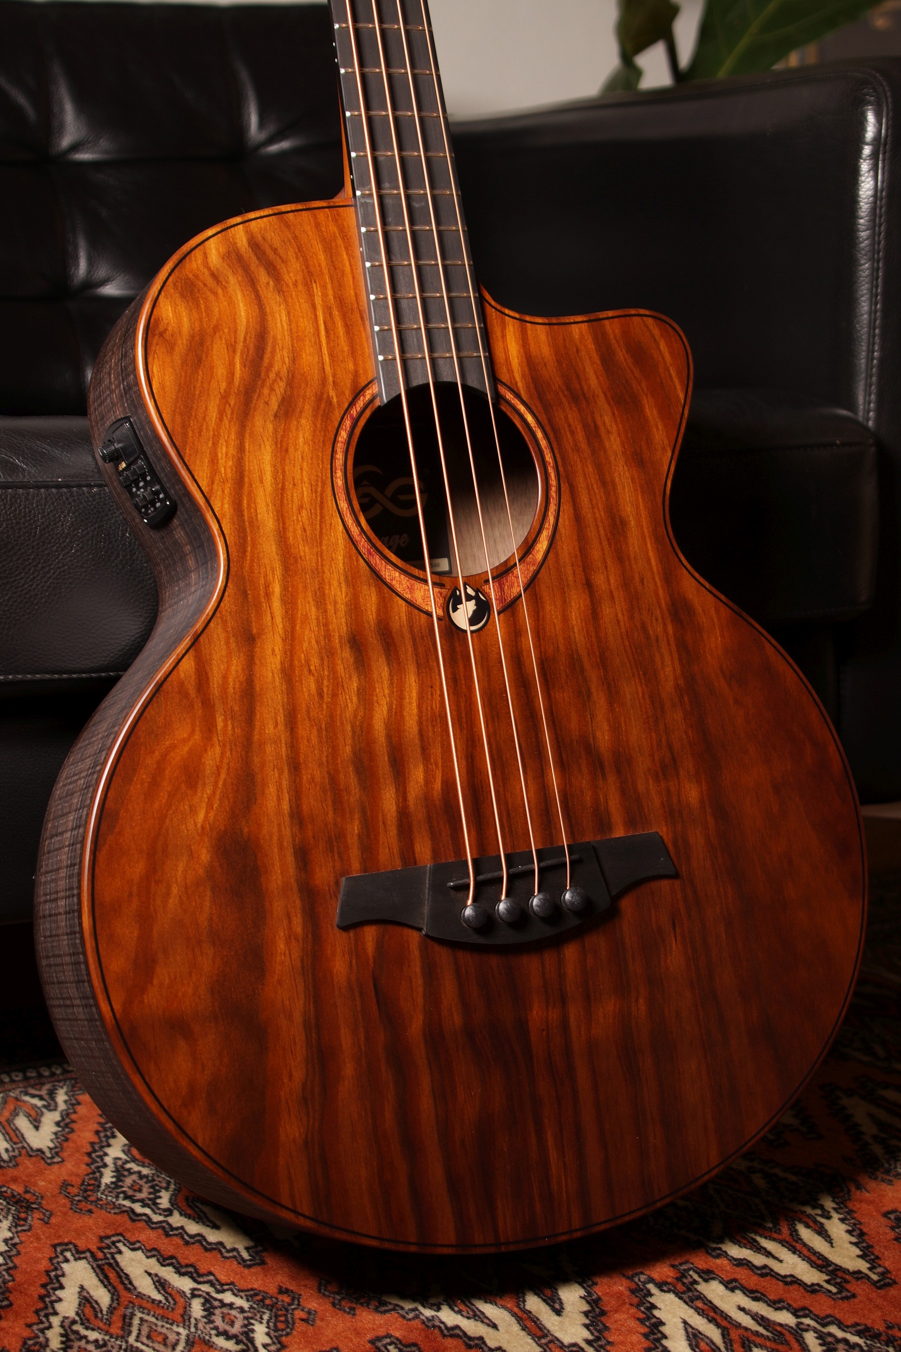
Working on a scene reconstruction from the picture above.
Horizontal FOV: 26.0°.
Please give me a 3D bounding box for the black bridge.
[{"bbox_3d":[0.034,0.111,0.987,0.191,0.046,0.017,-6,-7,-22],"label":"black bridge"}]

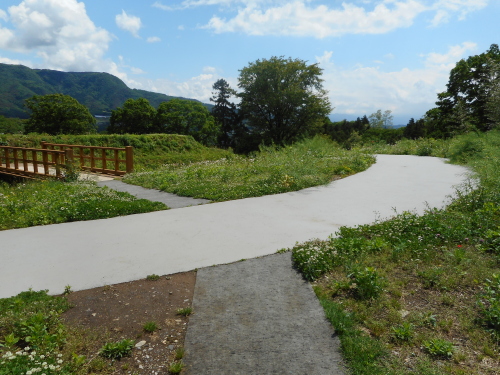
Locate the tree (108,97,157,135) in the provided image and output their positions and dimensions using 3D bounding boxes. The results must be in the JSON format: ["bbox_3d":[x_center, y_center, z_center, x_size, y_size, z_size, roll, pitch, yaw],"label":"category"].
[{"bbox_3d":[-15.692,-8.747,48.223,6.410,6.282,6.410,0,9,0],"label":"tree"}]

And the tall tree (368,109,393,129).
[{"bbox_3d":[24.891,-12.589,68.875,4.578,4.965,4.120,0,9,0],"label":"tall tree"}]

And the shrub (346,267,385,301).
[{"bbox_3d":[1.066,0.866,3.333,0.351,0.273,0.298,0,9,0],"label":"shrub"}]

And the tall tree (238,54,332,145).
[{"bbox_3d":[3.731,-9.085,39.054,10.383,10.256,9.863,0,9,0],"label":"tall tree"}]

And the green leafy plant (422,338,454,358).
[{"bbox_3d":[1.378,1.177,2.640,0.225,0.110,0.200,0,9,0],"label":"green leafy plant"}]

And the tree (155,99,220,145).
[{"bbox_3d":[-7.841,-8.029,45.300,8.280,6.274,7.866,0,9,0],"label":"tree"}]

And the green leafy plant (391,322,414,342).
[{"bbox_3d":[1.199,1.144,2.840,0.185,0.125,0.170,0,9,0],"label":"green leafy plant"}]

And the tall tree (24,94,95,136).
[{"bbox_3d":[-25.795,-9.256,49.154,9.801,6.819,9.311,0,9,0],"label":"tall tree"}]

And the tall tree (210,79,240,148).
[{"bbox_3d":[-3.062,-9.122,45.124,3.749,9.034,3.749,0,9,0],"label":"tall tree"}]

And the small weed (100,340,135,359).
[{"bbox_3d":[-0.936,1.122,2.533,0.253,0.081,0.215,0,9,0],"label":"small weed"}]

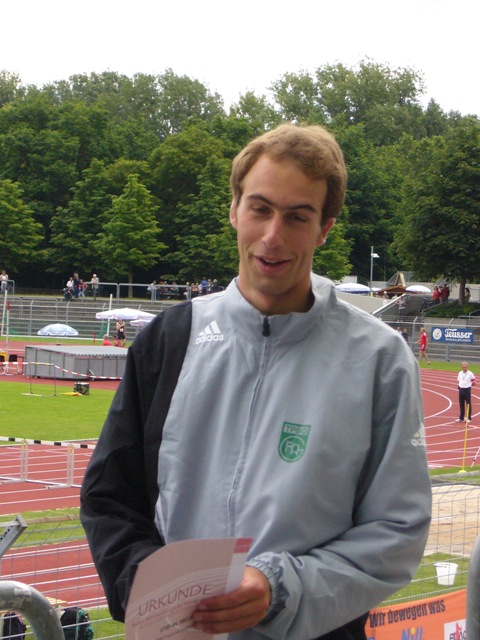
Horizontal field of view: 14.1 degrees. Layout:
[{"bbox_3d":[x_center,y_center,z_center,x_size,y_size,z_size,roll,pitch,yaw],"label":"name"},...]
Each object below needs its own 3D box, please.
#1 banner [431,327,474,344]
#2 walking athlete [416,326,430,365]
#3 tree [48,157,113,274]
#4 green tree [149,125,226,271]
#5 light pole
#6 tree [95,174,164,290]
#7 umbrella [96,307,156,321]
[{"bbox_3d":[10.972,0.798,100.000,2.750,0.760,0.050,3,2,44],"label":"banner"},{"bbox_3d":[9.122,1.282,96.500,0.720,1.800,0.520,2,2,18],"label":"walking athlete"},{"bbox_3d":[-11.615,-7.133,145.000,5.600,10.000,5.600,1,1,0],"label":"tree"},{"bbox_3d":[-4.138,-8.788,153.000,6.800,13.200,6.800,1,1,0],"label":"green tree"},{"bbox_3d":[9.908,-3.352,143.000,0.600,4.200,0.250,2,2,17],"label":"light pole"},{"bbox_3d":[-7.763,-5.963,137.000,4.900,8.600,4.900,1,1,0],"label":"tree"},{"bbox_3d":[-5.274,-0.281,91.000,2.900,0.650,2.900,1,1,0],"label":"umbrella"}]

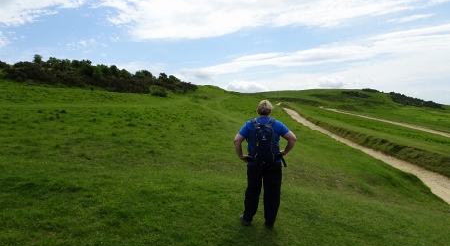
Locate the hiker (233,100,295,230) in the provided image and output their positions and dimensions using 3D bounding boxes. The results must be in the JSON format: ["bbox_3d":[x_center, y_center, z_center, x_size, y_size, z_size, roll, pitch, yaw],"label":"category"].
[{"bbox_3d":[0.535,0.555,4.150,0.820,1.710,0.520,1,2,5],"label":"hiker"}]

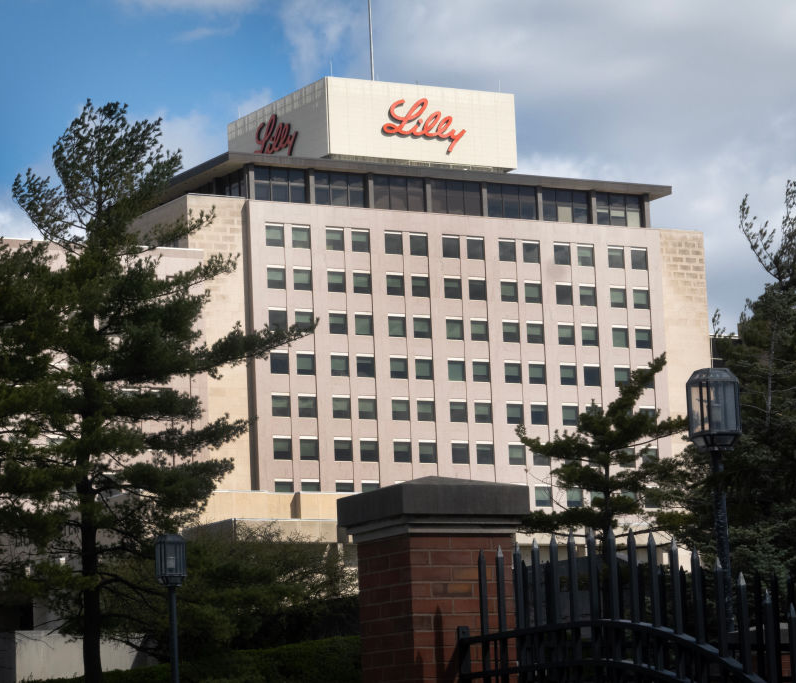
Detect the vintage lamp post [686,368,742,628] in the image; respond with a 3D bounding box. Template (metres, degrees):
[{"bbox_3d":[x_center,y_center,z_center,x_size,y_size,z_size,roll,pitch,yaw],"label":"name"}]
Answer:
[{"bbox_3d":[3.066,2.574,27.943,0.490,4.700,0.490,2,-10,-25],"label":"vintage lamp post"}]

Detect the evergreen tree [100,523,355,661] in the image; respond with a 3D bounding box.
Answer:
[{"bbox_3d":[-3.174,5.149,57.749,5.000,3.300,4.400,-2,-9,0],"label":"evergreen tree"}]

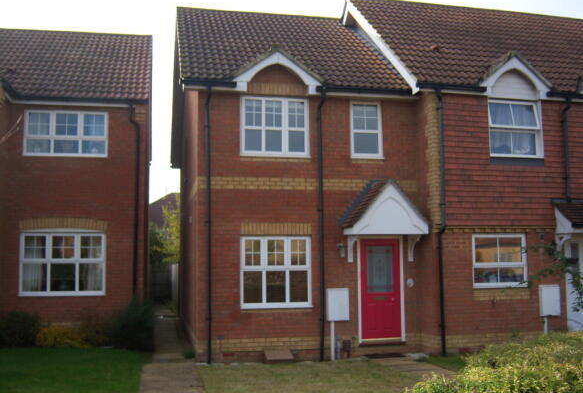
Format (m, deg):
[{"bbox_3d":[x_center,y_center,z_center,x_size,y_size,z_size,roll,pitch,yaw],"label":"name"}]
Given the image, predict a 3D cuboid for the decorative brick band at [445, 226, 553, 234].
[{"bbox_3d":[3.960,0.635,11.432,2.251,0.133,0.110,0,-5,-11],"label":"decorative brick band"}]

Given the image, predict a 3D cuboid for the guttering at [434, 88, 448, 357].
[{"bbox_3d":[2.744,0.423,11.040,0.140,4.882,0.150,1,-5,-11],"label":"guttering"}]

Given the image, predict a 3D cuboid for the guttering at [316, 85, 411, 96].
[{"bbox_3d":[1.411,-2.008,11.611,1.890,0.114,0.120,1,-6,-12],"label":"guttering"}]

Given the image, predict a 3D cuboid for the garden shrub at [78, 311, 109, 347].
[{"bbox_3d":[-3.906,2.615,12.035,0.575,0.662,0.600,0,-5,-11],"label":"garden shrub"}]

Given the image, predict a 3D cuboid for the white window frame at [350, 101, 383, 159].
[{"bbox_3d":[1.462,-1.274,11.730,0.626,1.104,0.100,0,-5,-11],"label":"white window frame"}]

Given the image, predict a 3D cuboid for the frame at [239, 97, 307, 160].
[{"bbox_3d":[-0.306,-1.289,11.381,1.320,1.111,0.100,0,-5,-11],"label":"frame"}]

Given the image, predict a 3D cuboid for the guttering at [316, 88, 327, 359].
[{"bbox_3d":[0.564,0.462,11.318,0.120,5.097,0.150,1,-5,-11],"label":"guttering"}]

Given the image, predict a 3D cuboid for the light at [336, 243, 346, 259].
[{"bbox_3d":[0.925,1.009,11.278,0.121,0.284,0.200,0,-5,-11],"label":"light"}]

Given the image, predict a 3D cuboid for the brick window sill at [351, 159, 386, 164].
[{"bbox_3d":[1.492,-0.679,11.826,0.690,0.095,0.120,1,-6,-14],"label":"brick window sill"}]

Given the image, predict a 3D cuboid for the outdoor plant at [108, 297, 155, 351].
[{"bbox_3d":[-3.117,2.471,11.846,0.842,0.984,0.850,0,-5,-11],"label":"outdoor plant"}]

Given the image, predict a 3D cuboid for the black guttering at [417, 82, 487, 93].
[{"bbox_3d":[2.983,-2.010,11.241,1.380,0.122,0.120,1,-6,-12],"label":"black guttering"}]

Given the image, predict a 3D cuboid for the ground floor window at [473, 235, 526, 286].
[{"bbox_3d":[3.928,1.206,11.447,1.120,0.986,0.100,1,-6,-12],"label":"ground floor window"}]

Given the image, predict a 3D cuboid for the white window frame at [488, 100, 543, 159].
[{"bbox_3d":[4.272,-1.289,11.531,1.146,1.143,0.120,1,-5,-11],"label":"white window frame"}]

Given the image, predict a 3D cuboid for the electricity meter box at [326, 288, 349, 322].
[{"bbox_3d":[0.867,2.015,11.238,0.400,0.614,0.200,1,-5,-11],"label":"electricity meter box"}]

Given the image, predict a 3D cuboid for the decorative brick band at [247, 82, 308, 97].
[{"bbox_3d":[-0.250,-2.028,11.453,1.160,0.245,0.100,1,-5,-11],"label":"decorative brick band"}]

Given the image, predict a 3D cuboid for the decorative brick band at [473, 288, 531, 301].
[{"bbox_3d":[3.931,1.831,11.365,1.165,0.194,0.100,1,-6,-12],"label":"decorative brick band"}]

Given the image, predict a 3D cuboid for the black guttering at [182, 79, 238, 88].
[{"bbox_3d":[-1.482,-2.054,11.021,0.974,0.110,0.120,1,-5,-11],"label":"black guttering"}]

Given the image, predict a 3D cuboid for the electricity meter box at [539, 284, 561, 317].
[{"bbox_3d":[4.887,1.967,11.472,0.380,0.590,0.110,0,-5,-11],"label":"electricity meter box"}]

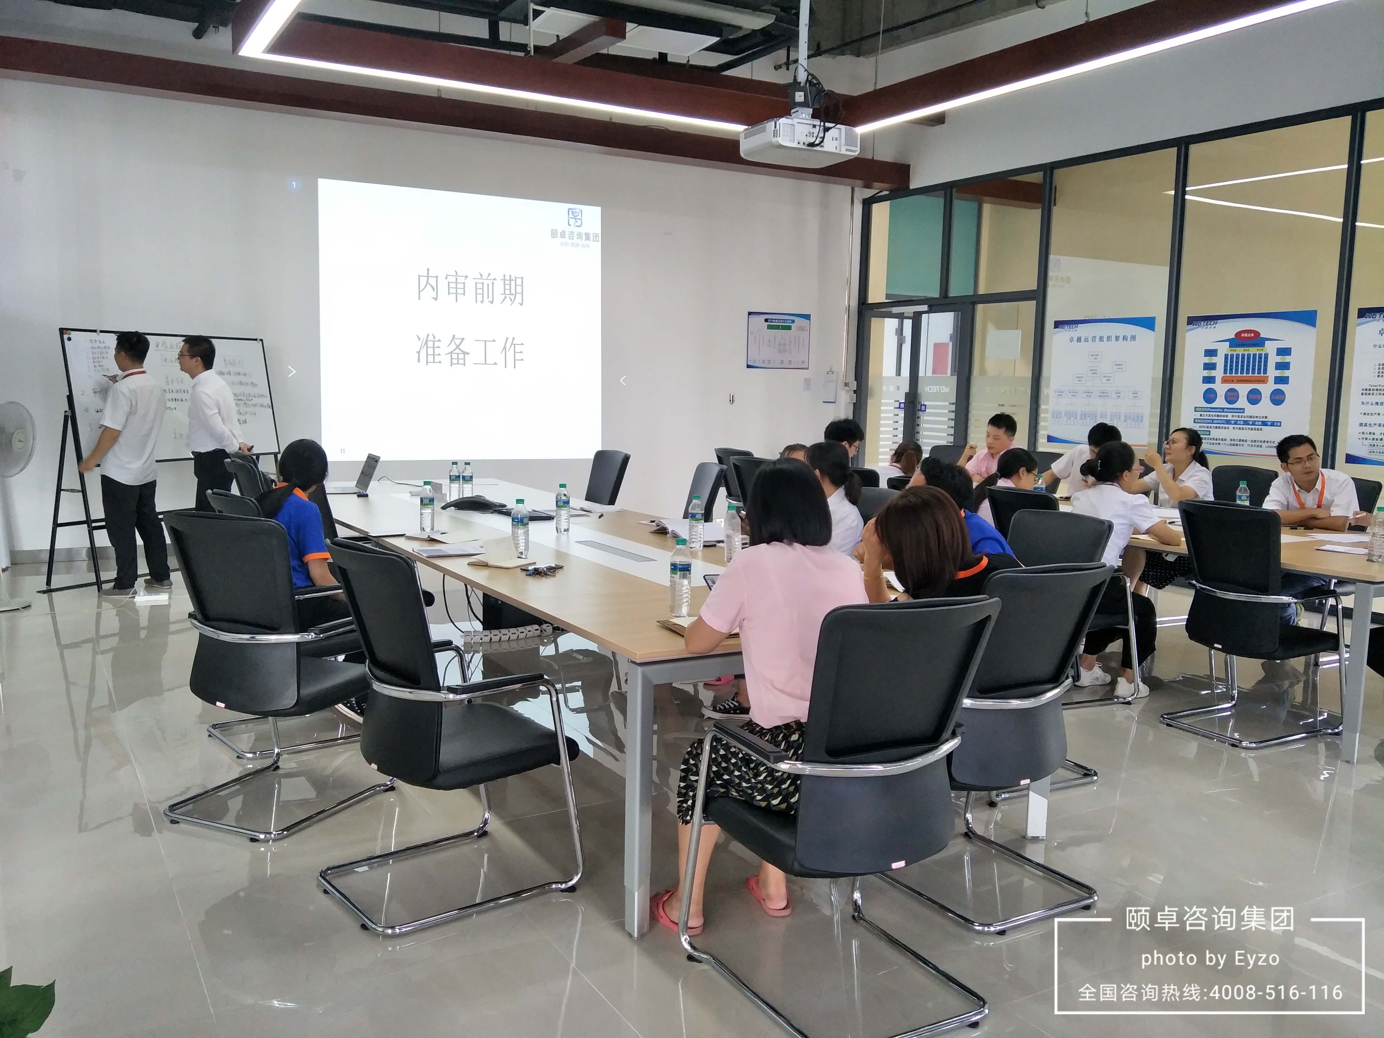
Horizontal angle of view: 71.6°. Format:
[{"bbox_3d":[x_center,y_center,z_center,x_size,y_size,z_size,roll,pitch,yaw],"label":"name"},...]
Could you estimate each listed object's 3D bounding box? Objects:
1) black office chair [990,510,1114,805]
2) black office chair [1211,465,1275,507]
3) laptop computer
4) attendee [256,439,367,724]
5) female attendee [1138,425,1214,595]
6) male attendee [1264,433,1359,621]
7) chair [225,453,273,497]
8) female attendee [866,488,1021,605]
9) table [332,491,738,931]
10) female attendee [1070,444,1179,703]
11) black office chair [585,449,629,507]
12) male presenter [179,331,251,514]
[{"bbox_3d":[1.201,0.484,3.737,0.630,1.000,0.570,-3,8,-30],"label":"black office chair"},{"bbox_3d":[3.440,0.187,6.172,0.630,1.000,0.570,-3,9,-32],"label":"black office chair"},{"bbox_3d":[-1.884,-0.241,5.223,0.324,0.210,0.321,-2,8,-25],"label":"laptop computer"},{"bbox_3d":[-1.586,0.263,3.971,0.750,1.250,0.500,-4,9,-38],"label":"attendee"},{"bbox_3d":[2.718,0.069,5.573,0.713,1.210,0.486,-1,8,-17],"label":"female attendee"},{"bbox_3d":[3.434,0.192,5.251,0.750,1.250,0.520,-4,9,-37],"label":"male attendee"},{"bbox_3d":[-2.220,0.184,5.310,0.630,1.000,0.570,-3,9,-32],"label":"chair"},{"bbox_3d":[0.773,0.493,3.006,0.520,1.170,0.800,-4,9,-37],"label":"female attendee"},{"bbox_3d":[-0.827,0.411,4.856,1.500,0.740,4.750,-4,9,-34],"label":"table"},{"bbox_3d":[1.934,0.229,4.379,0.688,1.200,0.510,-2,8,-25],"label":"female attendee"},{"bbox_3d":[-0.712,0.097,5.665,0.580,0.965,0.520,-2,8,-25],"label":"black office chair"},{"bbox_3d":[-3.077,-0.361,6.159,0.417,1.640,0.429,3,8,14],"label":"male presenter"}]

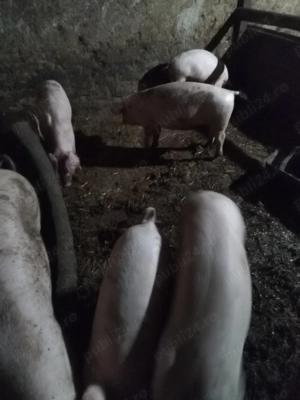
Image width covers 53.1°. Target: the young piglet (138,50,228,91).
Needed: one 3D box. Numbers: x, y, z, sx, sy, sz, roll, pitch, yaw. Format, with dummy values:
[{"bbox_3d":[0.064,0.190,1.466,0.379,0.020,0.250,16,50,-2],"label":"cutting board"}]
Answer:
[{"bbox_3d":[0.447,-1.347,3.361,0.880,0.530,0.290,8,41,11],"label":"young piglet"}]

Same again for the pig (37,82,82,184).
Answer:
[{"bbox_3d":[-0.772,-0.586,2.537,0.270,0.520,0.920,-12,41,-12],"label":"pig"}]

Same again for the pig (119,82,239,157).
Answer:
[{"bbox_3d":[0.237,-0.696,2.575,1.010,0.610,0.310,2,40,4],"label":"pig"}]

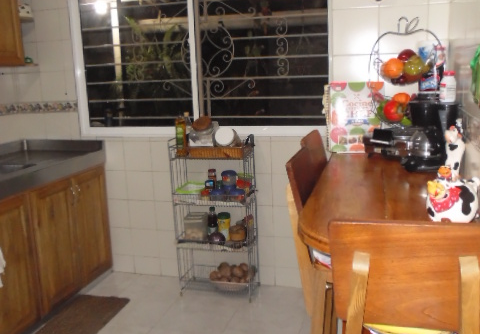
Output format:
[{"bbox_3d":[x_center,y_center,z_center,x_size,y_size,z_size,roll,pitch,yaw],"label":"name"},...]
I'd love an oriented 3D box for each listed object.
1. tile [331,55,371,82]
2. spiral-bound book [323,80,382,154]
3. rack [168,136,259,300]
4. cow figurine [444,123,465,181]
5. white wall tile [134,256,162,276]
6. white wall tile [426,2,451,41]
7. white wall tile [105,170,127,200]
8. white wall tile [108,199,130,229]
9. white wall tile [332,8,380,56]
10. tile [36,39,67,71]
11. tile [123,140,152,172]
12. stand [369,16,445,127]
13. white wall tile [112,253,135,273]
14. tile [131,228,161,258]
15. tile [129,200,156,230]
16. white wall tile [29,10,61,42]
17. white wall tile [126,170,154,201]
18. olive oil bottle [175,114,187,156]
[{"bbox_3d":[0.535,-0.417,2.225,0.203,0.200,0.010,1,12,17],"label":"tile"},{"bbox_3d":[0.527,-0.227,2.211,0.258,0.324,0.030,1,5,17],"label":"spiral-bound book"},{"bbox_3d":[-0.140,0.306,2.950,0.475,0.980,0.245,1,12,17],"label":"rack"},{"bbox_3d":[0.737,-0.049,1.638,0.060,0.192,0.052,-4,11,-10],"label":"cow figurine"},{"bbox_3d":[-0.641,0.680,3.343,0.206,0.127,0.010,1,12,17],"label":"white wall tile"},{"bbox_3d":[0.858,-0.601,2.082,0.093,0.200,0.010,1,12,17],"label":"white wall tile"},{"bbox_3d":[-0.869,0.124,3.341,0.200,0.200,0.010,1,12,17],"label":"white wall tile"},{"bbox_3d":[-0.861,0.324,3.381,0.200,0.200,0.010,1,12,17],"label":"white wall tile"},{"bbox_3d":[0.527,-0.614,2.184,0.203,0.203,0.010,1,12,17],"label":"white wall tile"},{"bbox_3d":[-1.273,-0.746,3.252,0.203,0.203,0.010,1,11,16],"label":"tile"},{"bbox_3d":[-0.678,-0.070,3.213,0.203,0.203,0.010,1,11,16],"label":"tile"},{"bbox_3d":[0.707,-0.357,2.044,0.305,0.540,0.220,1,12,17],"label":"stand"},{"bbox_3d":[-0.833,0.688,3.415,0.183,0.129,0.010,1,11,16],"label":"white wall tile"},{"bbox_3d":[-0.654,0.528,3.329,0.203,0.203,0.010,1,11,16],"label":"tile"},{"bbox_3d":[-0.662,0.329,3.290,0.203,0.203,0.010,1,11,16],"label":"tile"},{"bbox_3d":[-1.281,-0.945,3.213,0.203,0.203,0.010,1,11,16],"label":"white wall tile"},{"bbox_3d":[-0.670,0.130,3.252,0.203,0.203,0.010,1,11,16],"label":"white wall tile"},{"bbox_3d":[-0.362,-0.191,2.937,0.054,0.262,0.052,1,12,17],"label":"olive oil bottle"}]

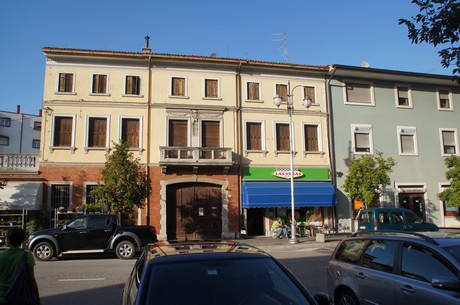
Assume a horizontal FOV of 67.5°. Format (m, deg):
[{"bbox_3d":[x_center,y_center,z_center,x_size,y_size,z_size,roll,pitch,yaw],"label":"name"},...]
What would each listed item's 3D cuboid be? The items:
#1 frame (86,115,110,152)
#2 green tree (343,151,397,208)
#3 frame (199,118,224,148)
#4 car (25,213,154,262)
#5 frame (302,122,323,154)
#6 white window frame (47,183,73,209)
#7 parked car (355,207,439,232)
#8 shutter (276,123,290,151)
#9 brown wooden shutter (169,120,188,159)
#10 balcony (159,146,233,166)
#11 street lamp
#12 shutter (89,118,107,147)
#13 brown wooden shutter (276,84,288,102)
[{"bbox_3d":[-7.090,-1.057,18.531,1.258,2.027,0.240,1,-9,-11],"label":"frame"},{"bbox_3d":[8.068,2.341,19.654,2.850,4.899,2.800,1,-8,-12],"label":"green tree"},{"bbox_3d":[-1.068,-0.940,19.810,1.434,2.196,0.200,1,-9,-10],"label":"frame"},{"bbox_3d":[-5.560,3.476,14.570,5.000,1.770,1.800,1,-9,-11],"label":"car"},{"bbox_3d":[5.007,-0.832,20.850,1.284,1.998,0.220,1,-8,-12],"label":"frame"},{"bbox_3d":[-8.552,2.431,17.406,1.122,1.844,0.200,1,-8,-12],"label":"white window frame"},{"bbox_3d":[9.384,4.038,19.236,4.000,1.820,1.670,1,-8,-12],"label":"parked car"},{"bbox_3d":[3.176,-0.909,20.579,0.906,1.675,0.080,1,-8,-12],"label":"shutter"},{"bbox_3d":[-2.888,-0.673,19.480,1.052,2.383,0.120,1,-9,-11],"label":"brown wooden shutter"},{"bbox_3d":[-1.871,0.283,18.885,3.926,1.012,0.950,1,-9,-11],"label":"balcony"},{"bbox_3d":[3.389,0.370,17.735,2.153,8.455,0.600,1,-9,-11],"label":"street lamp"},{"bbox_3d":[-7.019,-1.054,18.340,0.935,1.601,0.080,1,-8,-12],"label":"shutter"},{"bbox_3d":[3.160,-3.554,20.932,0.788,1.163,0.080,1,-8,-12],"label":"brown wooden shutter"}]

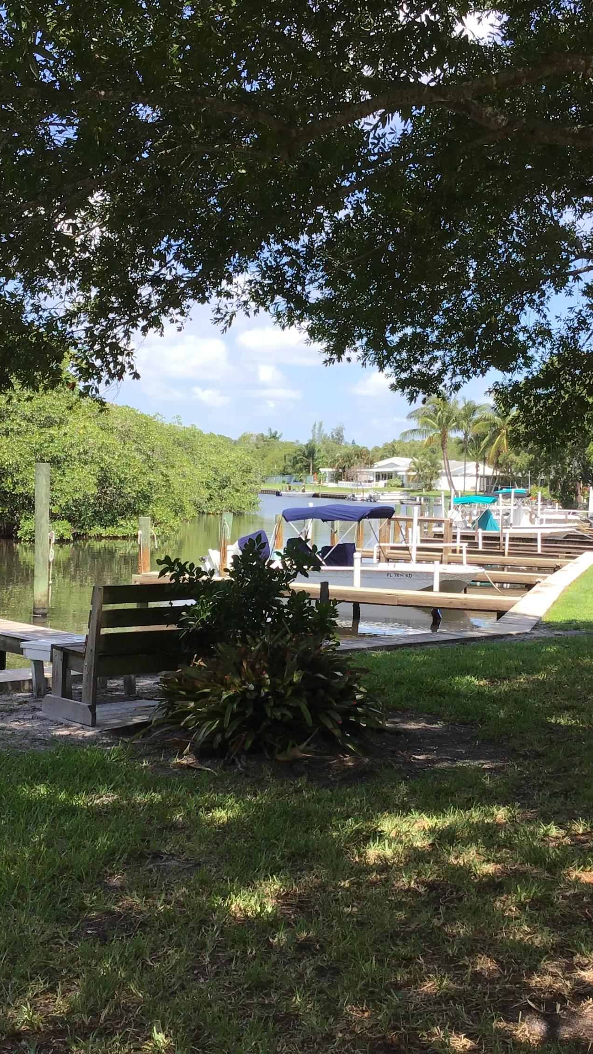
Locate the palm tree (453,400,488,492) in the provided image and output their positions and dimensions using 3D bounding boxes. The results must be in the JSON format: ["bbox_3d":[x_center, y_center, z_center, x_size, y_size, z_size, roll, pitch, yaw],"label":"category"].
[{"bbox_3d":[21.567,-9.871,155.000,5.000,11.223,5.000,2,2,0],"label":"palm tree"}]

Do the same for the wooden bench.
[{"bbox_3d":[-0.980,0.800,8.505,1.220,0.870,0.600,0,3,-41],"label":"wooden bench"}]

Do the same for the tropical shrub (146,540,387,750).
[{"bbox_3d":[-0.160,0.677,7.798,1.400,1.220,1.300,2,2,0],"label":"tropical shrub"}]

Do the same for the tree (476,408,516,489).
[{"bbox_3d":[23.434,-9.361,148.000,5.000,9.812,5.000,2,2,0],"label":"tree"}]

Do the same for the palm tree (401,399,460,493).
[{"bbox_3d":[14.106,-8.493,132.000,6.400,10.306,6.400,2,2,0],"label":"palm tree"}]

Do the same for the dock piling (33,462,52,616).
[{"bbox_3d":[-3.588,0.168,17.780,0.200,2.148,0.200,1,2,0],"label":"dock piling"}]

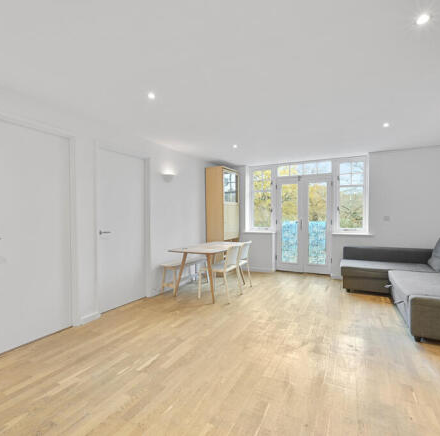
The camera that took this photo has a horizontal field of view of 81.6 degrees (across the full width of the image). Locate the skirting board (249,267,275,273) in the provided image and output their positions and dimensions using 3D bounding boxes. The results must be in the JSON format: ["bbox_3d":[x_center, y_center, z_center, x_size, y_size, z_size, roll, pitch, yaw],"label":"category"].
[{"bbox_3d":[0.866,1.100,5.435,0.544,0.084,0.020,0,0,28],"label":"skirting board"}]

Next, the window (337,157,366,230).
[{"bbox_3d":[2.506,-0.448,4.872,0.510,1.374,0.060,0,1,28],"label":"window"}]

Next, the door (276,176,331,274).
[{"bbox_3d":[1.718,0.147,5.294,1.085,1.953,0.070,0,0,28],"label":"door"}]

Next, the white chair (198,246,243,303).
[{"bbox_3d":[0.019,0.770,3.741,0.510,0.770,0.470,0,1,28],"label":"white chair"}]

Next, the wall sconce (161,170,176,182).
[{"bbox_3d":[-0.818,-0.627,4.048,0.120,0.140,0.310,0,1,28],"label":"wall sconce"}]

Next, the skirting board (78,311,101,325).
[{"bbox_3d":[-1.457,1.125,2.853,0.018,0.077,0.243,0,0,28],"label":"skirting board"}]

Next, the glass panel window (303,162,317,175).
[{"bbox_3d":[1.843,-1.010,5.215,0.277,0.249,0.050,0,1,28],"label":"glass panel window"}]

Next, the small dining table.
[{"bbox_3d":[-0.095,0.799,4.061,0.675,0.708,1.390,0,0,28],"label":"small dining table"}]

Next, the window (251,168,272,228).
[{"bbox_3d":[0.929,-0.435,5.706,0.524,1.364,0.060,0,1,28],"label":"window"}]

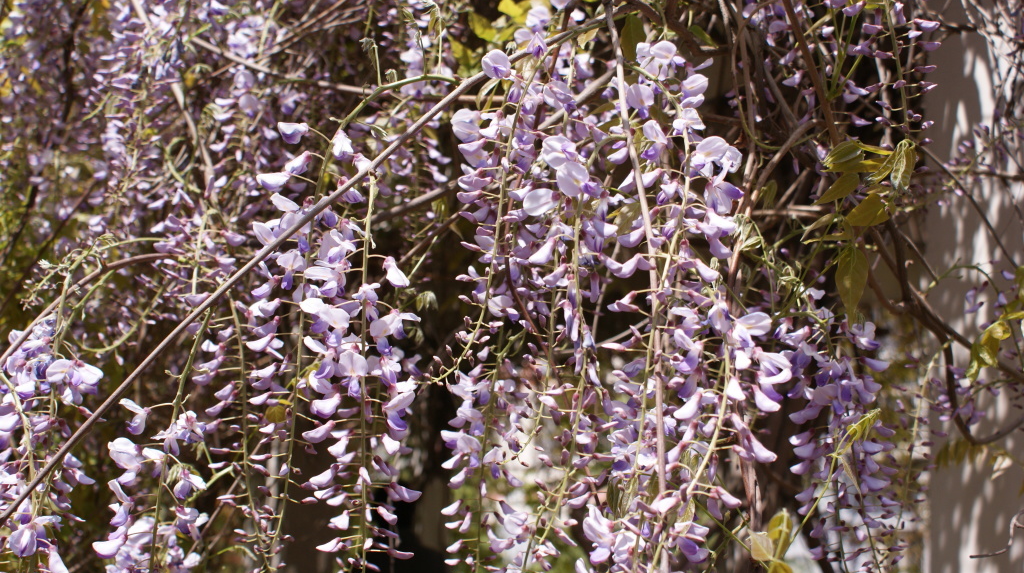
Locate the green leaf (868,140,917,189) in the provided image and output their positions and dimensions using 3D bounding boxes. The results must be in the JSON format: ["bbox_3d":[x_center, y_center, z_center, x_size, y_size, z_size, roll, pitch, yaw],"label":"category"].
[{"bbox_3d":[0.357,-0.115,1.200,0.037,0.049,0.025,14,0,0],"label":"green leaf"}]

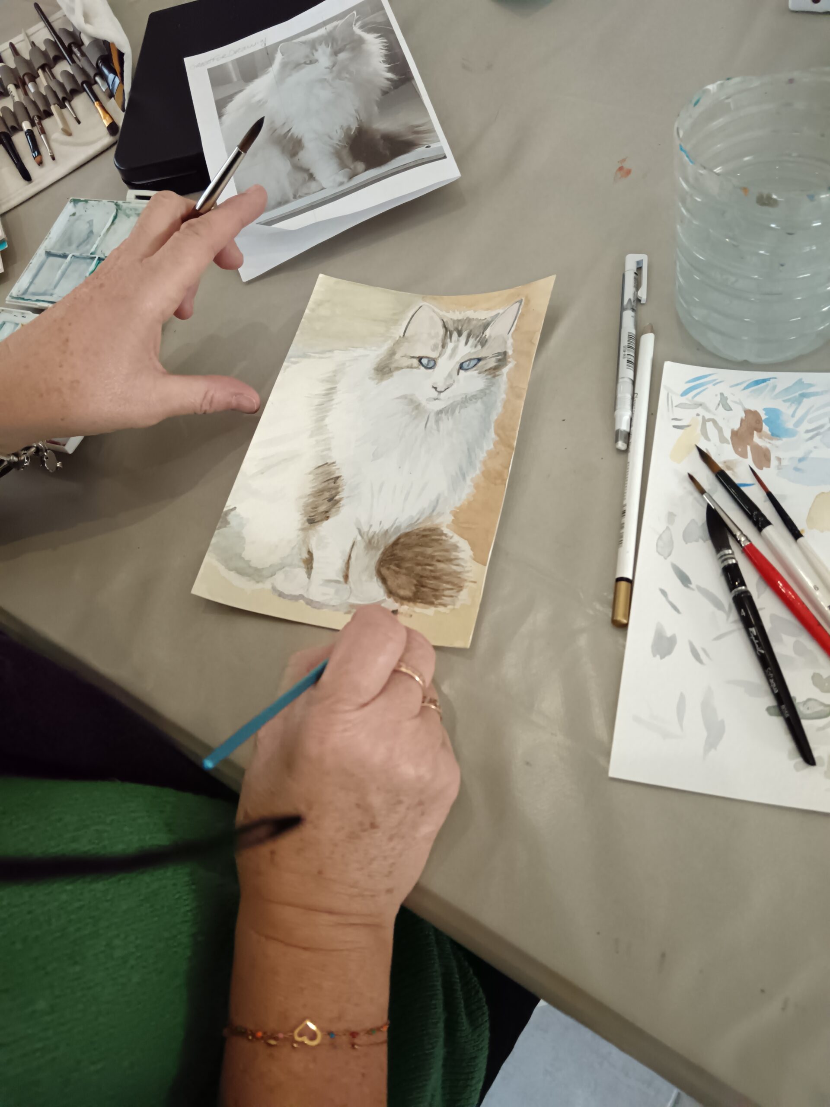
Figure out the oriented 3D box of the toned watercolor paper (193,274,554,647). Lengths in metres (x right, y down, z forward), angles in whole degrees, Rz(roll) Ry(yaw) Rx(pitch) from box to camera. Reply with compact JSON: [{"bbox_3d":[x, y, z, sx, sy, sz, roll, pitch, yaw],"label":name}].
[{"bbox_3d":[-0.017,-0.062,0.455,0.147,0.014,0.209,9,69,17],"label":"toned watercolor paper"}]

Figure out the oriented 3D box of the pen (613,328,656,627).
[{"bbox_3d":[0.107,-0.043,0.418,0.008,0.008,0.166,5,67,16],"label":"pen"}]

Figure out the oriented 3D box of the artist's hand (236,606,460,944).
[{"bbox_3d":[-0.025,0.084,0.357,0.086,0.064,0.142,1,59,14],"label":"artist's hand"}]

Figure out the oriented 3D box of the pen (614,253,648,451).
[{"bbox_3d":[0.112,-0.107,0.445,0.013,0.009,0.123,2,67,15],"label":"pen"}]

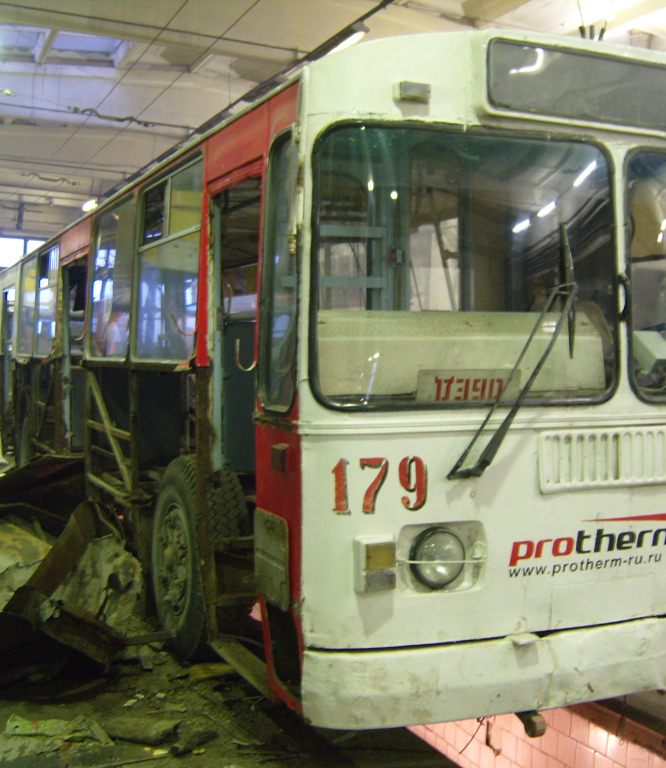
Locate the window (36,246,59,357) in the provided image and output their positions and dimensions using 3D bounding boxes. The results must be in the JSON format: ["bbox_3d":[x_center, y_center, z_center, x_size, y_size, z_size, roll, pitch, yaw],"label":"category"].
[{"bbox_3d":[-2.613,-0.735,9.458,0.050,1.000,1.330,0,2,-24],"label":"window"}]

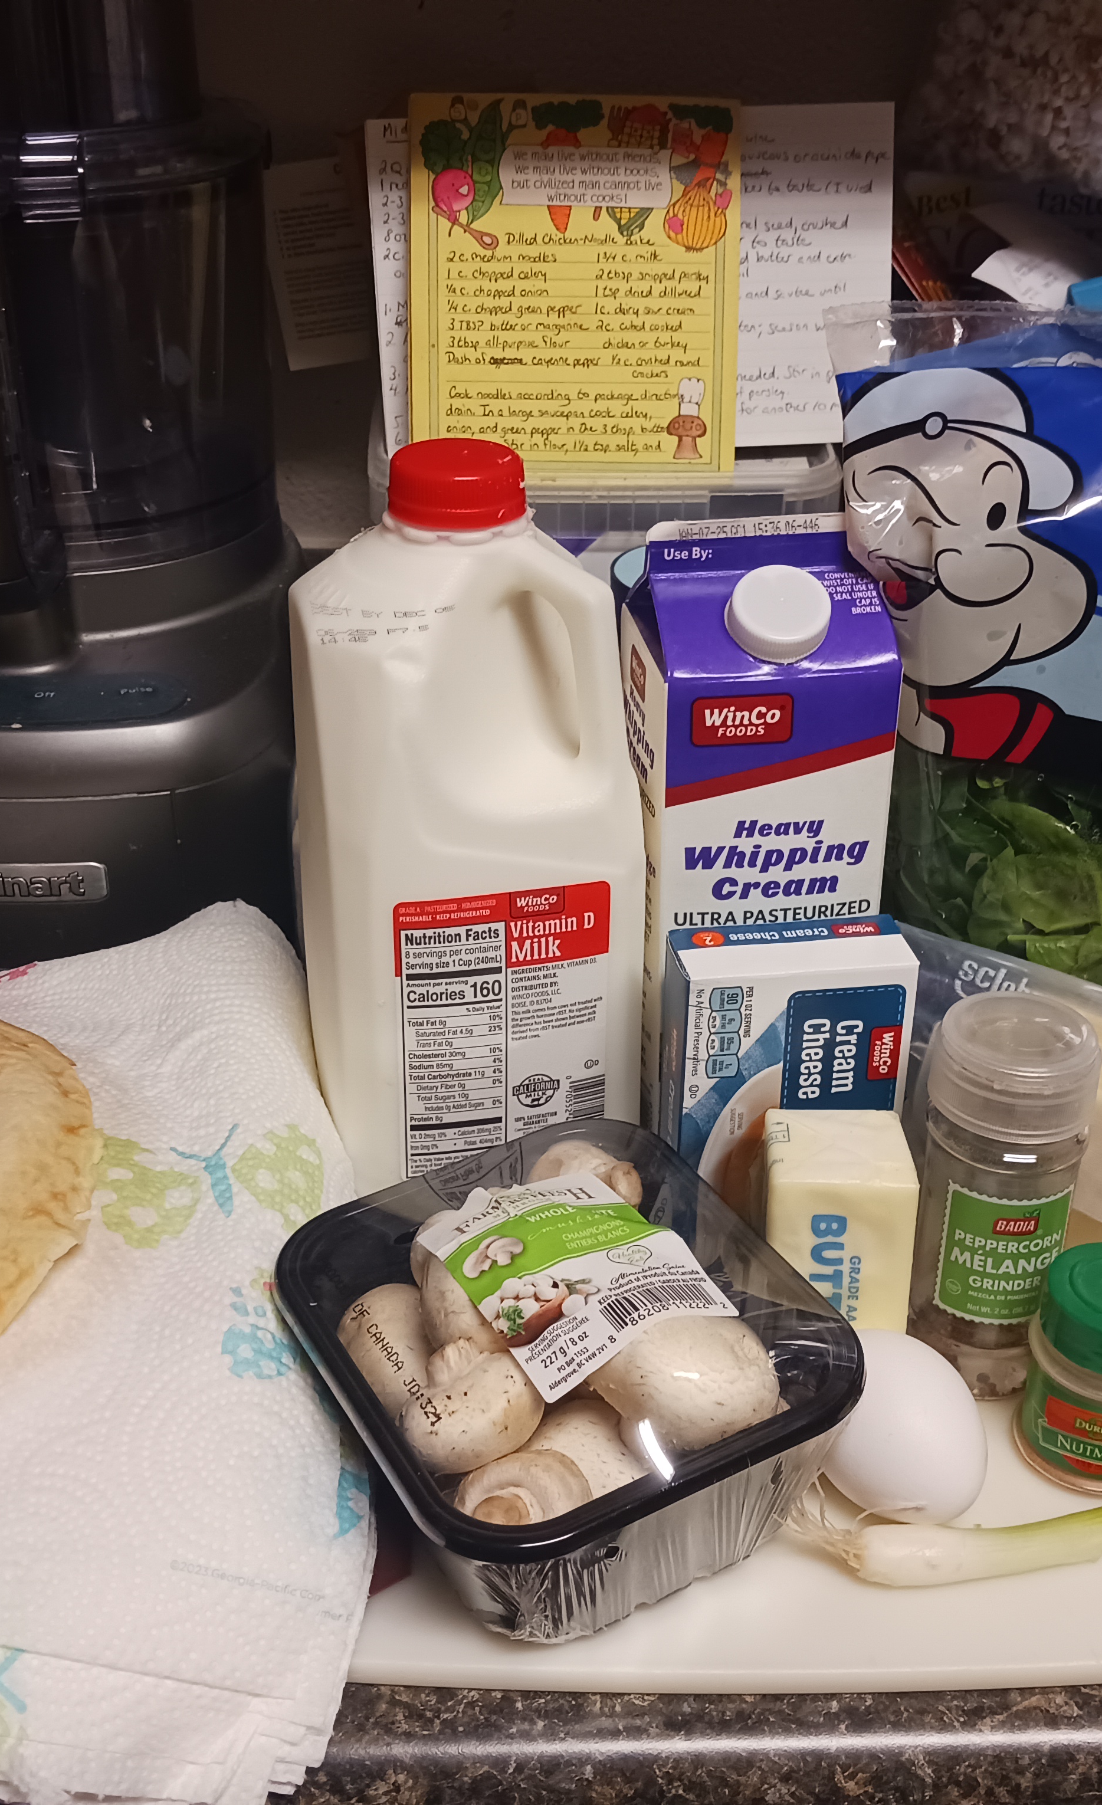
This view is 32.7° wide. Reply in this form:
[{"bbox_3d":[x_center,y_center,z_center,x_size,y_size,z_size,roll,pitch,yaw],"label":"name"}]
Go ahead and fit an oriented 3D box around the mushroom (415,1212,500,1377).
[{"bbox_3d":[-0.019,0.111,0.528,0.042,0.038,0.042,0,25,0],"label":"mushroom"}]

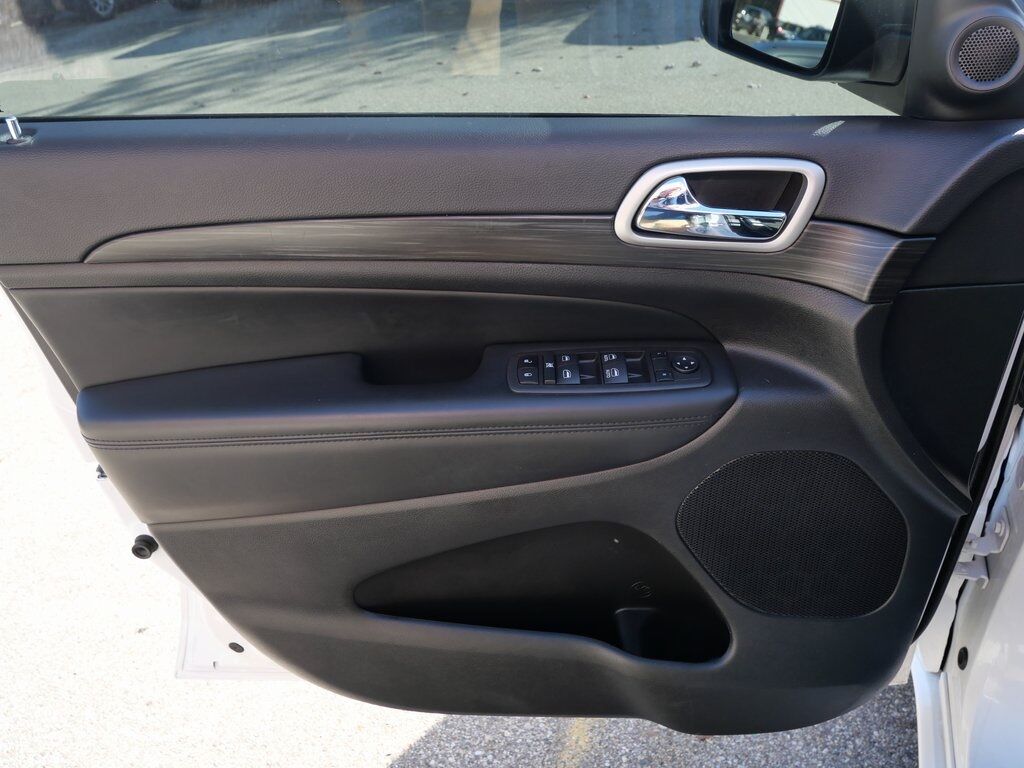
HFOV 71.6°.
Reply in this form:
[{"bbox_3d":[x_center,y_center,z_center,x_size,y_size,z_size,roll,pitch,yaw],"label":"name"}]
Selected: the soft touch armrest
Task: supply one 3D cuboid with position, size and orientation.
[{"bbox_3d":[-0.097,0.053,0.715,0.590,0.160,0.110,0,29,1],"label":"soft touch armrest"}]

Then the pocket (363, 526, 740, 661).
[{"bbox_3d":[0.032,0.223,0.778,0.395,0.180,0.080,0,29,1],"label":"pocket"}]

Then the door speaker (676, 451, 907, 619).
[{"bbox_3d":[0.297,0.159,0.761,0.238,0.222,0.030,0,29,1],"label":"door speaker"}]

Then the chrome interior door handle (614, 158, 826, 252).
[{"bbox_3d":[0.174,-0.151,0.602,0.174,0.078,0.035,0,29,1],"label":"chrome interior door handle"}]

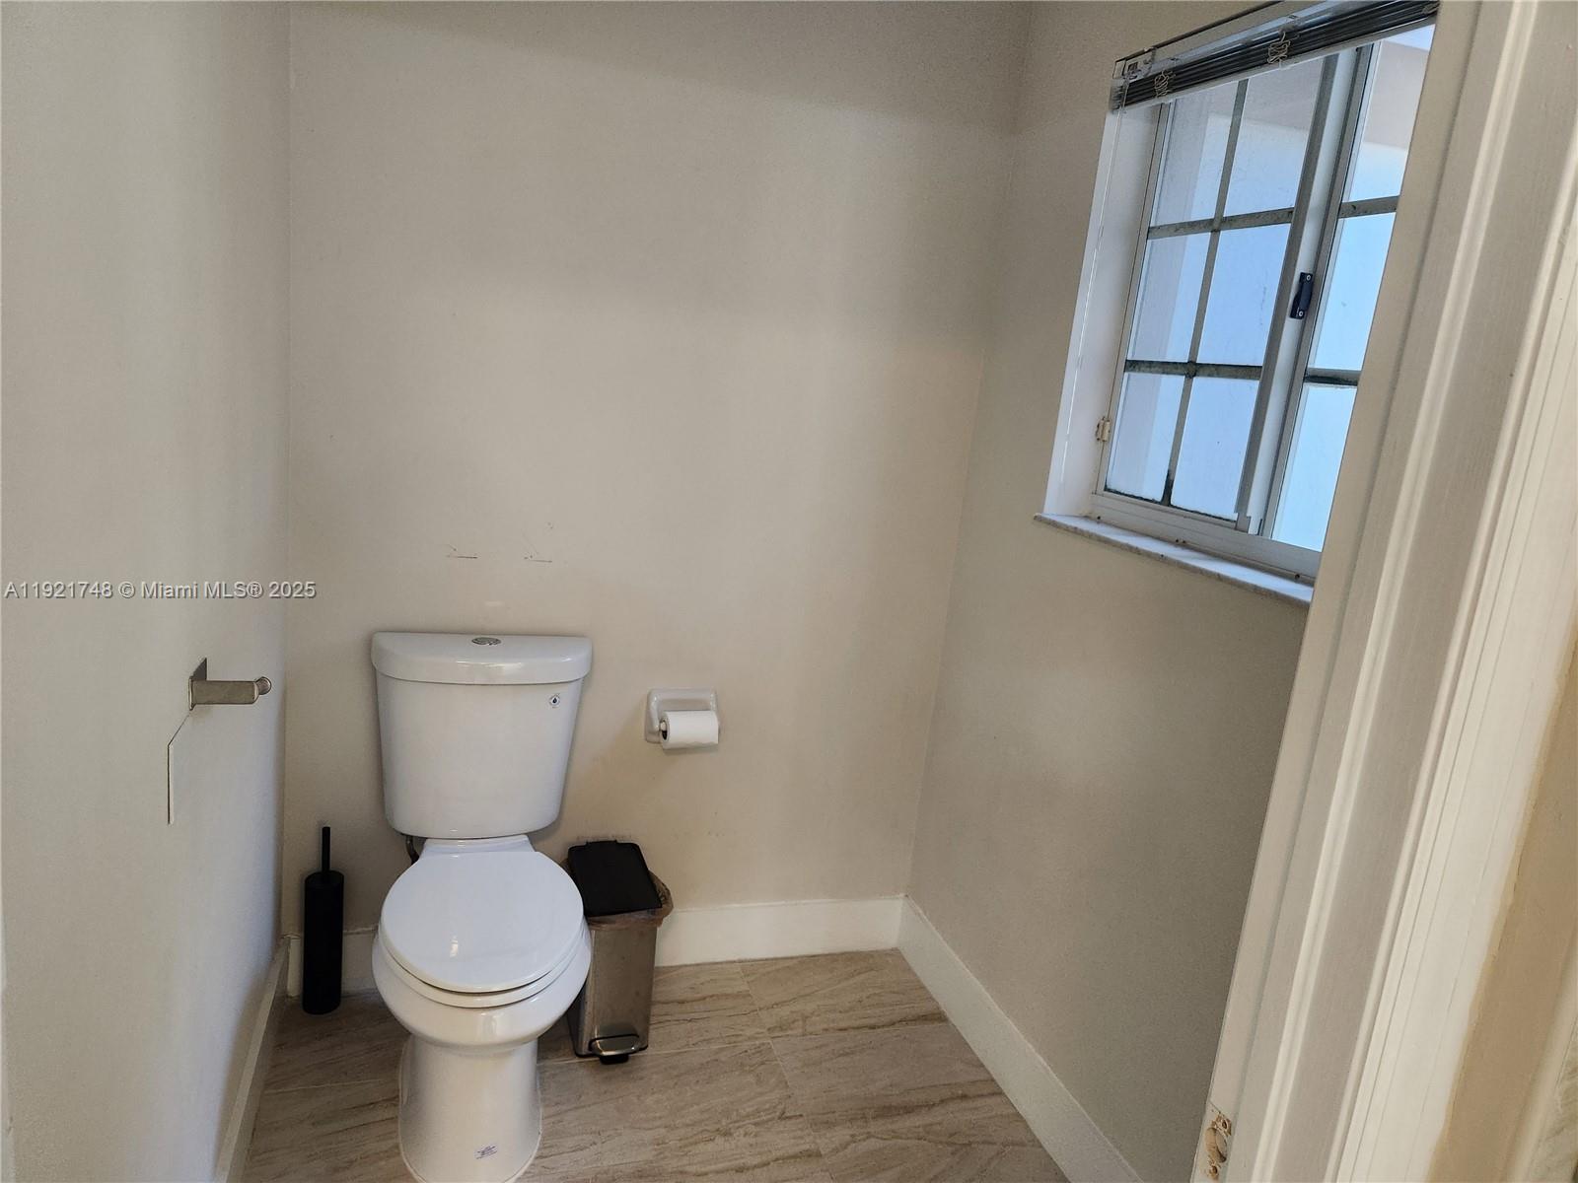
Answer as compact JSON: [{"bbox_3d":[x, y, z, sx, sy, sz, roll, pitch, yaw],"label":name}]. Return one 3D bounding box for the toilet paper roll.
[{"bbox_3d":[-0.209,0.291,2.220,0.106,0.082,0.082,2,12,-18],"label":"toilet paper roll"}]

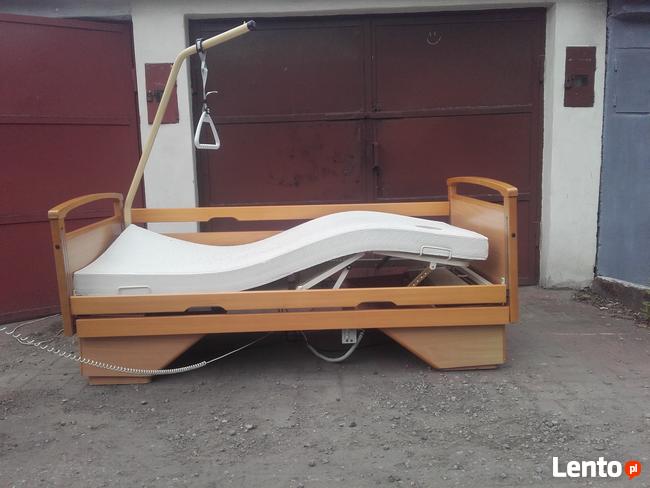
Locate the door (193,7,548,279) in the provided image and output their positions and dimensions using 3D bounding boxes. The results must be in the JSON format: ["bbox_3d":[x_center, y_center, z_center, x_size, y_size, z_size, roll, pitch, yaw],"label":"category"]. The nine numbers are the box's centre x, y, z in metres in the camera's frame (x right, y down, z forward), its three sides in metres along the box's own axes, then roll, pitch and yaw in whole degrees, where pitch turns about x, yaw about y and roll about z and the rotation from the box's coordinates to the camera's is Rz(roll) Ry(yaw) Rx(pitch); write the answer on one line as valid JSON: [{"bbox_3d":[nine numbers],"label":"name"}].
[{"bbox_3d":[0.323,-0.665,4.352,2.570,2.008,0.100,-1,8,1],"label":"door"}]

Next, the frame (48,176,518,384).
[{"bbox_3d":[-0.178,0.125,3.214,2.150,0.880,1.020,-3,9,-3],"label":"frame"}]

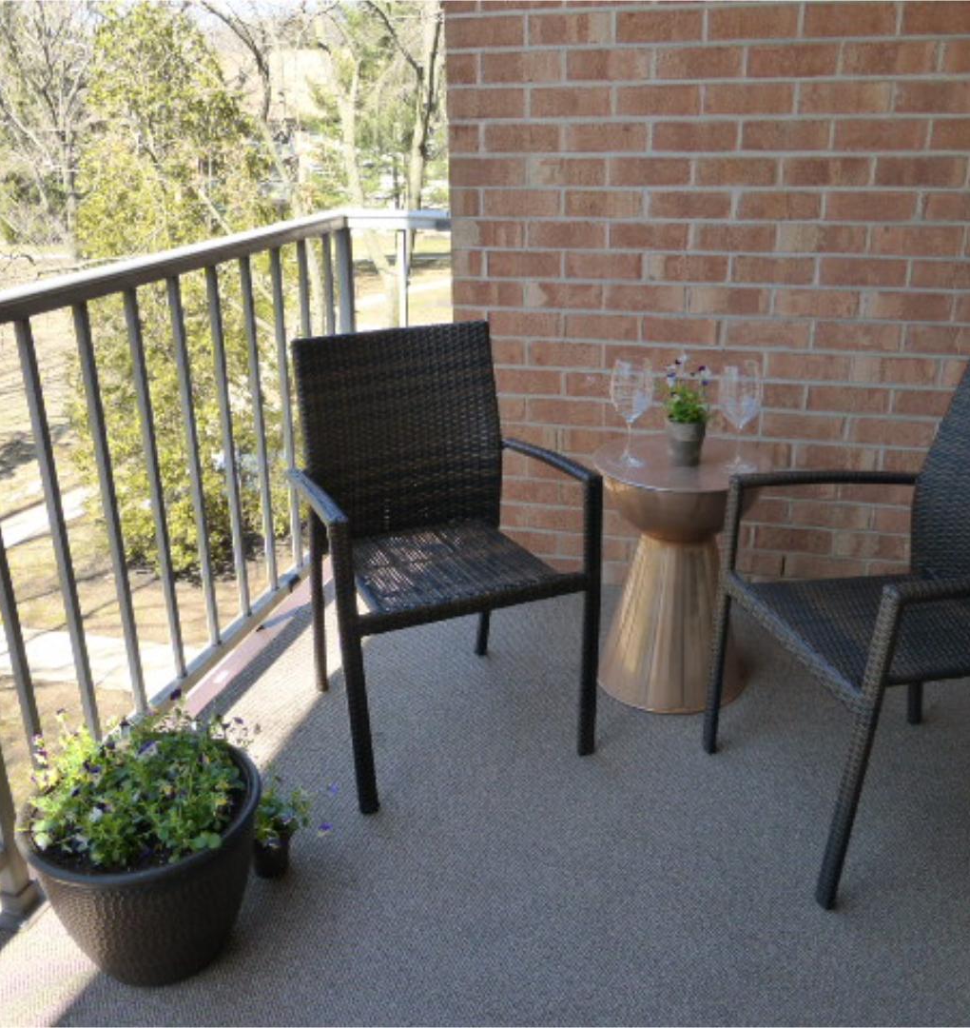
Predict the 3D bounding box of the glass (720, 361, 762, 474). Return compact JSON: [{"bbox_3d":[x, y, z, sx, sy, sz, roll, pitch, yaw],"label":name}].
[{"bbox_3d":[0.577,-0.213,2.186,0.097,0.234,0.097,5,22,14],"label":"glass"}]

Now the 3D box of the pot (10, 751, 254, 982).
[{"bbox_3d":[-0.548,0.588,1.629,0.370,0.271,0.370,-9,23,-21],"label":"pot"}]

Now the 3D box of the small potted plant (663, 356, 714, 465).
[{"bbox_3d":[0.461,-0.228,2.220,0.112,0.240,0.105,4,22,11],"label":"small potted plant"}]

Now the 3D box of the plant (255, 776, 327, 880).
[{"bbox_3d":[-0.363,0.556,1.801,0.145,0.200,0.130,-6,22,-13],"label":"plant"}]

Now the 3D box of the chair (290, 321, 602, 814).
[{"bbox_3d":[-0.109,0.071,2.125,0.550,0.860,0.560,-9,23,-21],"label":"chair"}]

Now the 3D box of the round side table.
[{"bbox_3d":[0.447,0.136,2.372,0.386,0.548,0.386,4,22,11],"label":"round side table"}]

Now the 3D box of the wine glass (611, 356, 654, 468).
[{"bbox_3d":[0.336,-0.227,2.231,0.097,0.232,0.097,3,22,8],"label":"wine glass"}]

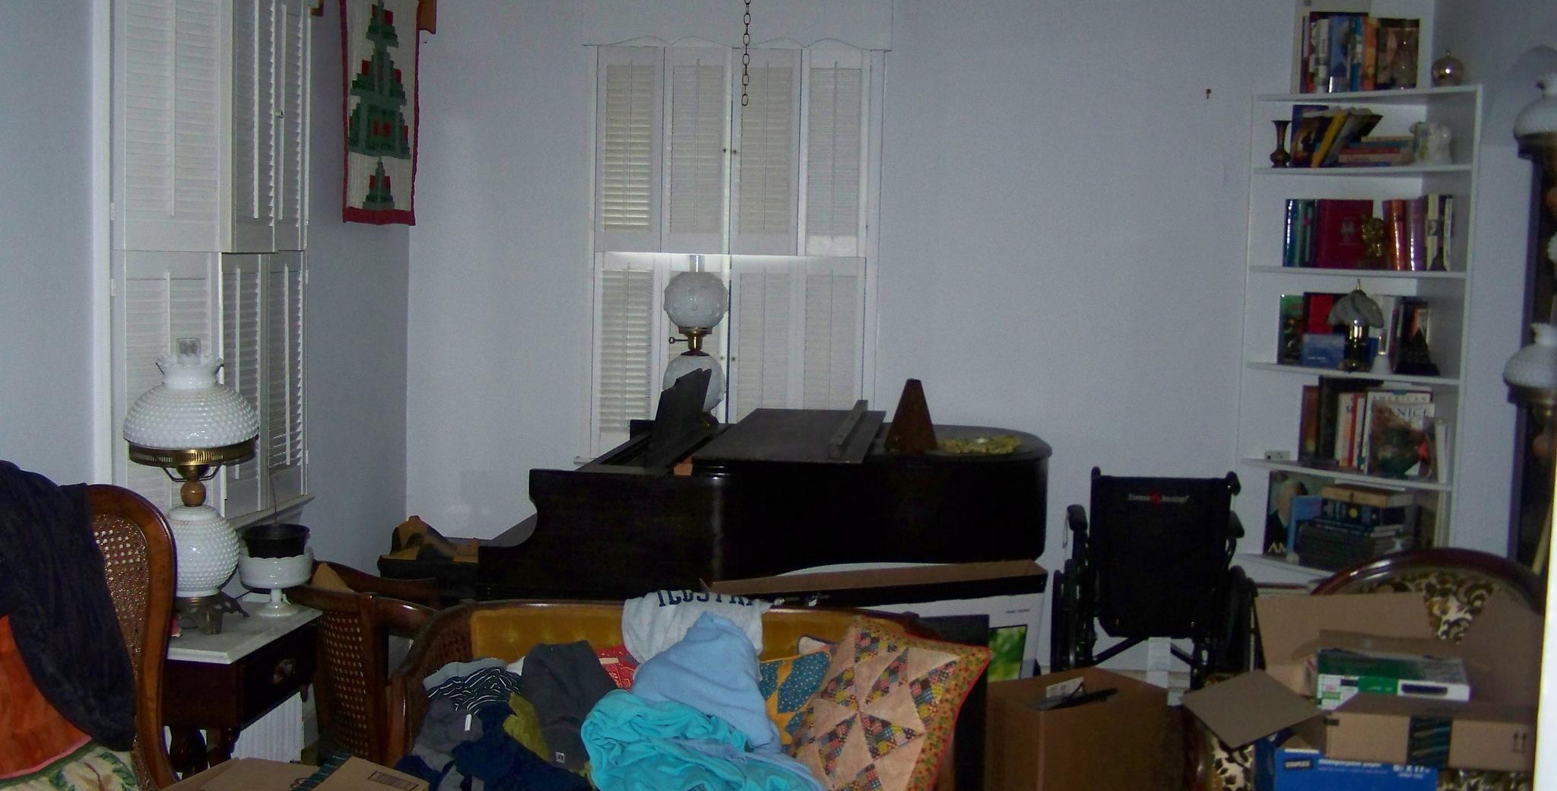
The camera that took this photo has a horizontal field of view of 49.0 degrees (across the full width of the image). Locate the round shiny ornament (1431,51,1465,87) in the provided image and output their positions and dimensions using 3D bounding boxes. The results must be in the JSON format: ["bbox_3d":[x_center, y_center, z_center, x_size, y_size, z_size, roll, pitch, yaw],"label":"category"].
[{"bbox_3d":[2.240,-1.087,5.722,0.115,0.132,0.115,2,5,5],"label":"round shiny ornament"}]

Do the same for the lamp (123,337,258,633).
[{"bbox_3d":[-1.186,0.175,3.466,0.275,0.595,0.275,2,4,5],"label":"lamp"}]

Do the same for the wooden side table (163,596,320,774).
[{"bbox_3d":[-1.358,0.896,3.978,0.420,0.720,0.550,2,5,5],"label":"wooden side table"}]

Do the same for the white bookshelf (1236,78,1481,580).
[{"bbox_3d":[1.952,0.026,5.563,0.420,2.020,0.810,-2,6,-40],"label":"white bookshelf"}]

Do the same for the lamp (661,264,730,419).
[{"bbox_3d":[-0.298,-0.182,6.163,0.235,0.610,0.235,2,5,5],"label":"lamp"}]

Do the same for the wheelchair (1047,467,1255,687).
[{"bbox_3d":[1.147,0.646,5.215,0.630,0.915,0.920,2,4,7],"label":"wheelchair"}]

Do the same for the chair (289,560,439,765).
[{"bbox_3d":[-1.084,0.833,4.655,0.520,0.740,0.540,1,5,-10],"label":"chair"}]

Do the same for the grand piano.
[{"bbox_3d":[0.025,0.574,5.664,1.720,1.140,1.440,2,5,5],"label":"grand piano"}]

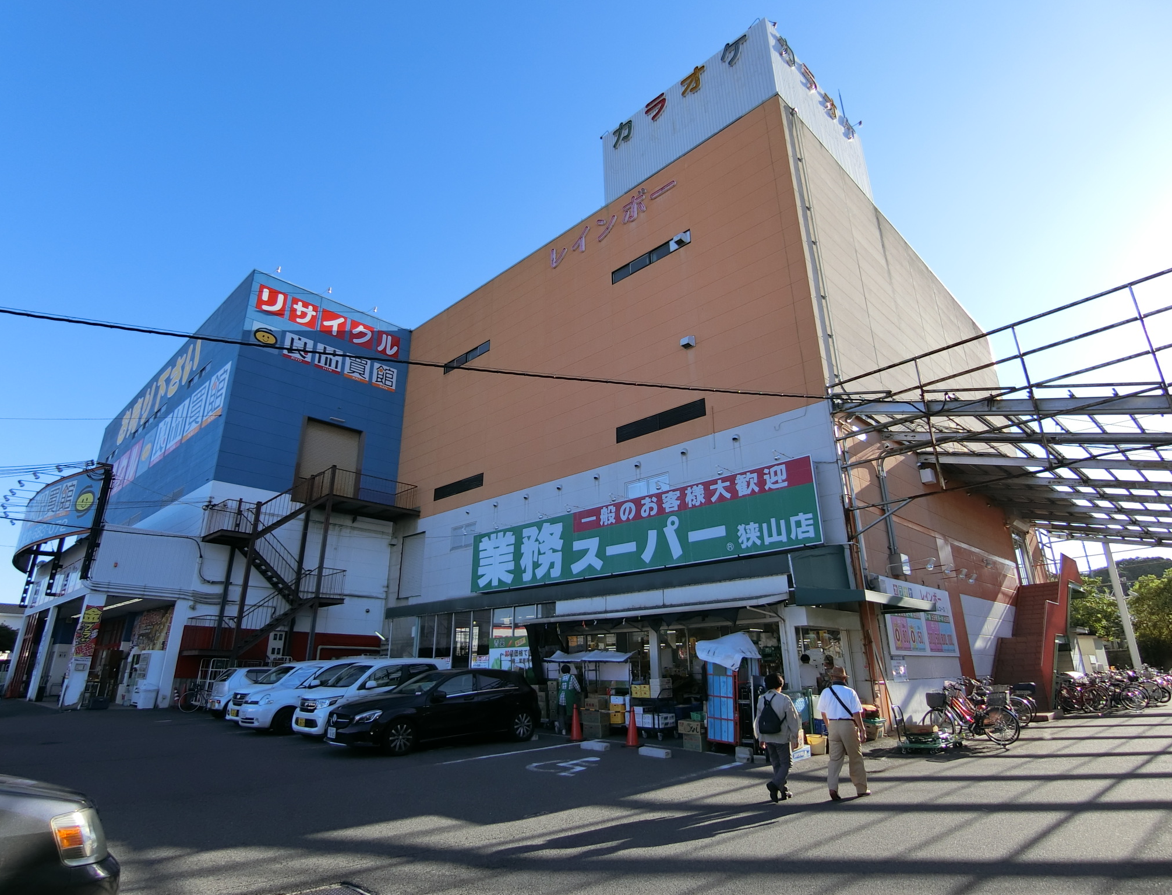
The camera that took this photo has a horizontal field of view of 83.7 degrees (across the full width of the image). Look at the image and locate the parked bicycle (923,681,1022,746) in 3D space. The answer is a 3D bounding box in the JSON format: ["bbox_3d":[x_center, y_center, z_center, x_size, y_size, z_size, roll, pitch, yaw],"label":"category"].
[{"bbox_3d":[7.330,5.120,12.540,1.740,1.050,0.560,-14,-24,33],"label":"parked bicycle"}]

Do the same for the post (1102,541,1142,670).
[{"bbox_3d":[22.800,7.070,27.700,0.260,6.150,0.260,18,-27,-42],"label":"post"}]

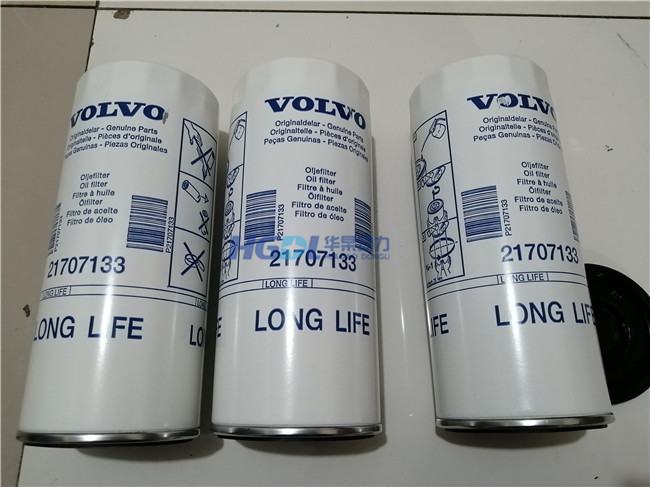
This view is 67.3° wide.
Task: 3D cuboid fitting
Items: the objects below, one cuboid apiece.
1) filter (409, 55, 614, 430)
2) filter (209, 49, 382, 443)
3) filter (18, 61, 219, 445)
[{"bbox_3d":[0.128,0.001,0.364,0.112,0.112,0.256,3,72,-15],"label":"filter"},{"bbox_3d":[-0.019,0.006,0.366,0.111,0.111,0.258,7,71,-21],"label":"filter"},{"bbox_3d":[-0.140,0.007,0.358,0.112,0.112,0.256,-3,72,6],"label":"filter"}]

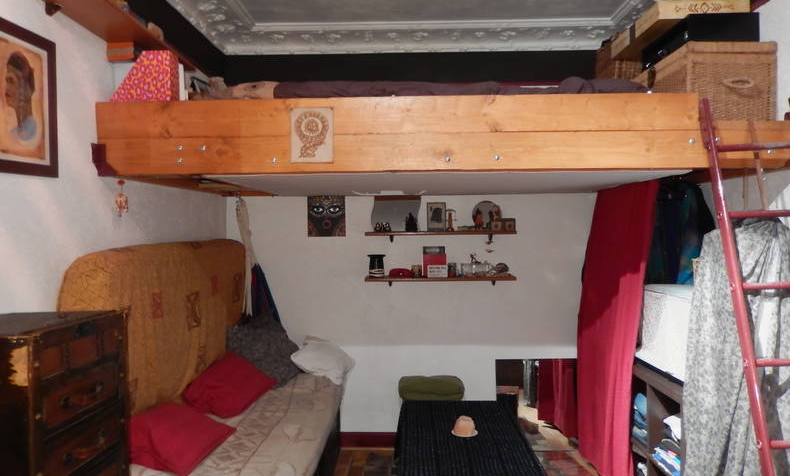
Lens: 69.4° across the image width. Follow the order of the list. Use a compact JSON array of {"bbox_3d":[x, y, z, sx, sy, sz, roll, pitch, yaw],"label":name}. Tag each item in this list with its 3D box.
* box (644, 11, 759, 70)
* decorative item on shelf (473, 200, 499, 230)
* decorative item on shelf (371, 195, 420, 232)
[{"bbox_3d":[1.272,-0.814,2.417,0.266,0.107,0.449,-1,1,1],"label":"box"},{"bbox_3d":[0.606,-0.143,3.763,0.186,0.201,0.060,-1,1,1],"label":"decorative item on shelf"},{"bbox_3d":[0.006,-0.155,3.648,0.317,0.237,0.040,-1,1,1],"label":"decorative item on shelf"}]

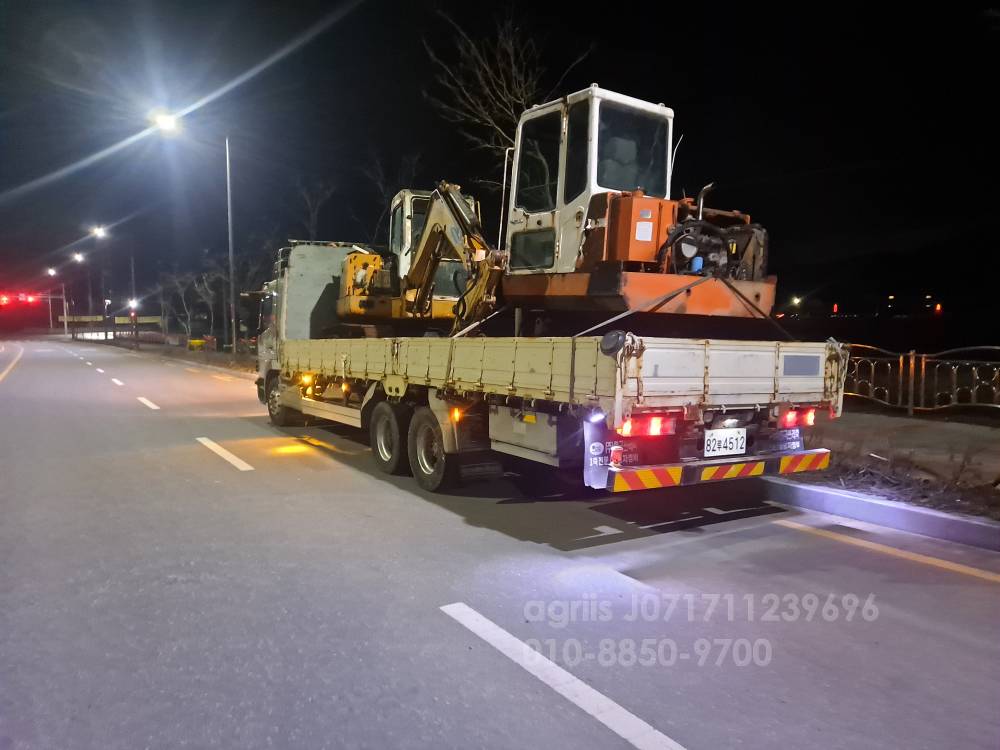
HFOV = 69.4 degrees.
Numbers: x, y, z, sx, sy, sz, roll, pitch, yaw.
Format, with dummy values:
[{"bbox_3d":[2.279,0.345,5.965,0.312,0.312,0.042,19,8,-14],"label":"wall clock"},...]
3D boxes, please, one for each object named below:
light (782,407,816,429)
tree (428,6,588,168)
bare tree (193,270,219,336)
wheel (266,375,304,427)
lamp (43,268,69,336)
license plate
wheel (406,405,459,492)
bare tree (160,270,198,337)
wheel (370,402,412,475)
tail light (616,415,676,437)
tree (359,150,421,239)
[{"bbox_3d":[2.459,0.353,5.930,0.430,0.150,0.090,-2,4,-31],"label":"light"},{"bbox_3d":[0.350,-3.920,16.500,4.200,8.900,4.200,-2,4,-31],"label":"tree"},{"bbox_3d":[-22.840,-4.880,56.000,2.400,6.150,2.400,-2,4,-31],"label":"bare tree"},{"bbox_3d":[-3.877,0.416,12.791,0.270,0.835,0.835,0,3,-32],"label":"wheel"},{"bbox_3d":[-68.391,-11.166,112.000,2.300,10.200,0.400,0,3,-32],"label":"lamp"},{"bbox_3d":[1.727,0.521,5.530,0.440,0.200,0.020,-2,4,-31],"label":"license plate"},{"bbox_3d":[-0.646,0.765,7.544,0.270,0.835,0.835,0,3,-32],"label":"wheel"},{"bbox_3d":[-27.429,-6.052,62.000,2.900,5.600,2.900,0,3,-32],"label":"bare tree"},{"bbox_3d":[-1.216,0.715,8.447,0.270,0.835,0.835,0,3,-32],"label":"wheel"},{"bbox_3d":[1.024,0.358,5.132,0.532,0.149,0.090,0,3,-32],"label":"tail light"},{"bbox_3d":[-3.630,-3.600,23.500,2.600,7.400,2.600,-2,4,-31],"label":"tree"}]

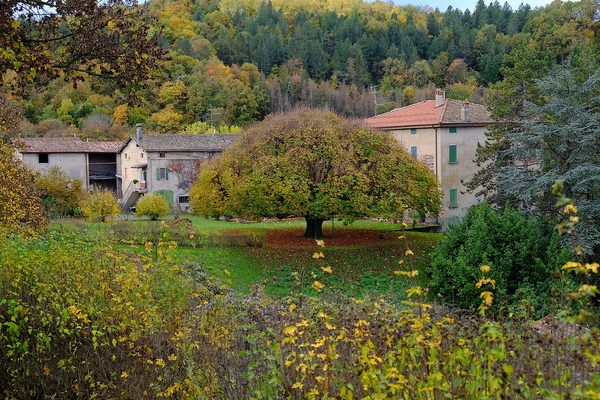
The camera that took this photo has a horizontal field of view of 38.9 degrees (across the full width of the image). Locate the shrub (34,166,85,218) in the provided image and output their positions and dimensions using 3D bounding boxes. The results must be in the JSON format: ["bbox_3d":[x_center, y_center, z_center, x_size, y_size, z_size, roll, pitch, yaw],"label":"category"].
[{"bbox_3d":[-23.487,-0.732,83.000,4.800,5.000,4.500,-1,3,0],"label":"shrub"}]

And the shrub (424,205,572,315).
[{"bbox_3d":[7.042,2.100,30.000,5.000,4.000,4.700,-1,3,0],"label":"shrub"}]

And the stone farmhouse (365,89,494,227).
[{"bbox_3d":[12.584,-3.792,73.455,12.800,11.300,12.800,-3,3,-33],"label":"stone farmhouse"}]

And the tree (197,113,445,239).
[{"bbox_3d":[1.024,-1.843,58.000,17.000,8.800,16.600,-1,3,0],"label":"tree"}]

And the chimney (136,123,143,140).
[{"bbox_3d":[-17.541,-7.496,93.000,0.580,1.950,0.580,1,3,35],"label":"chimney"}]

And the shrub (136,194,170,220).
[{"bbox_3d":[-13.704,0.702,79.500,3.150,2.450,3.100,-1,3,0],"label":"shrub"}]

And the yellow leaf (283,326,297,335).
[{"bbox_3d":[-0.080,0.998,6.500,0.105,0.055,0.080,-1,3,0],"label":"yellow leaf"}]

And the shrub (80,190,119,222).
[{"bbox_3d":[-18.401,0.597,78.000,3.500,2.900,3.300,-1,3,0],"label":"shrub"}]

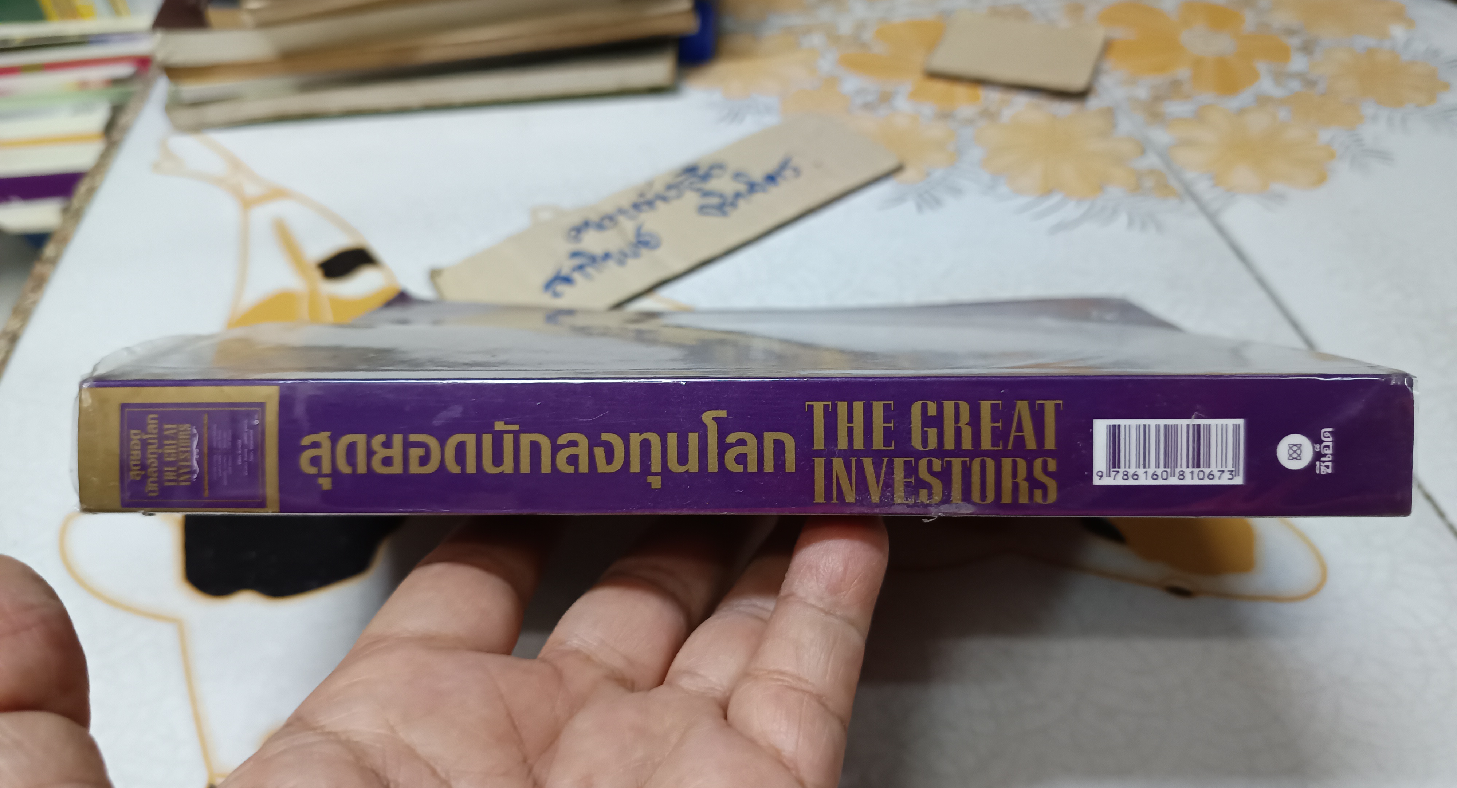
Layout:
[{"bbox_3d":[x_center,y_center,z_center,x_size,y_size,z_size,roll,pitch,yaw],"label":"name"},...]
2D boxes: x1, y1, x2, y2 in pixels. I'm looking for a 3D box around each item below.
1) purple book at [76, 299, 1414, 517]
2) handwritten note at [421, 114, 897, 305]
[{"bbox_3d":[0.003,-0.005,0.232,0.212,0.022,0.145,0,11,4],"label":"purple book"},{"bbox_3d":[-0.017,-0.062,0.362,0.170,0.004,0.052,-29,53,-27],"label":"handwritten note"}]

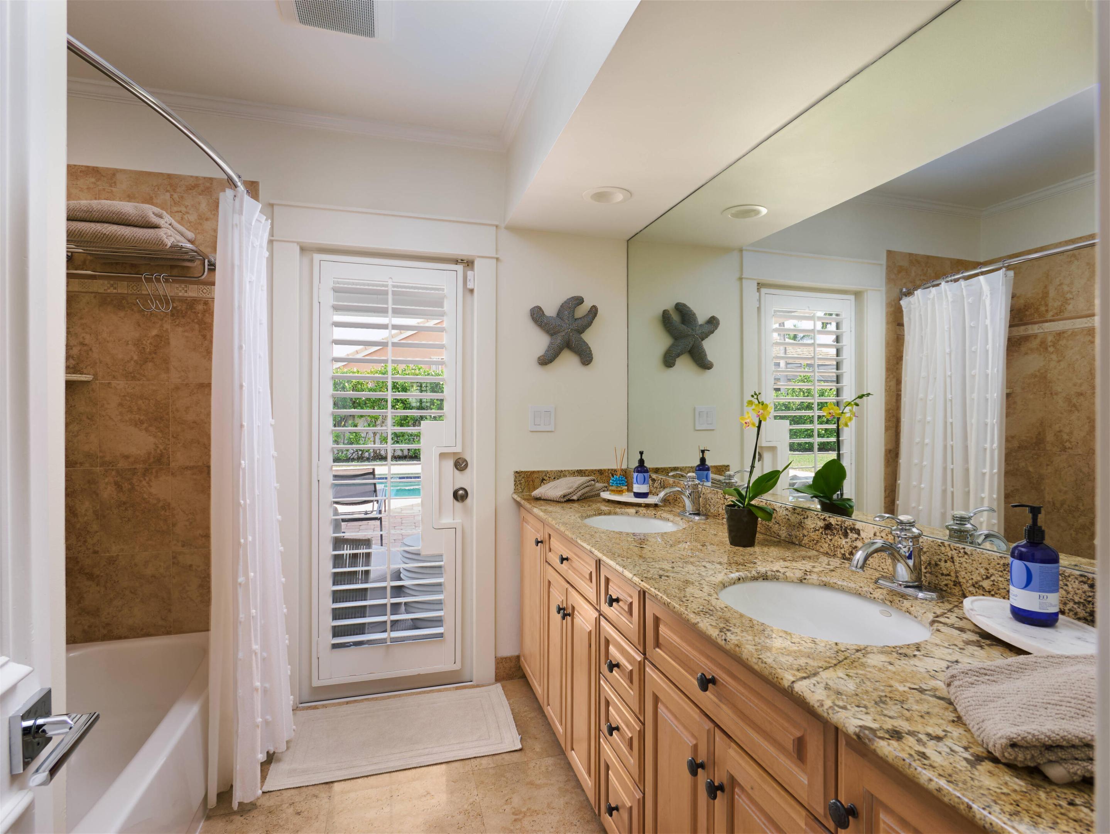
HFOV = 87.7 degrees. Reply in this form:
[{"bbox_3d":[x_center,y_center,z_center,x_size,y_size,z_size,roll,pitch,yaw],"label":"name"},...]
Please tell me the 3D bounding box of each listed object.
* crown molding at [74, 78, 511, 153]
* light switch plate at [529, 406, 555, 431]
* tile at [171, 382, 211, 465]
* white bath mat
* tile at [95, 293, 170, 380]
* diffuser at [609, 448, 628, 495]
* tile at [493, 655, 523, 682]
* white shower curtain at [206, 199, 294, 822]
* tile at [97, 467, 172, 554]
[{"bbox_3d":[-1.088,-1.270,2.452,1.790,0.054,0.050,0,0,-16],"label":"crown molding"},{"bbox_3d":[-0.060,0.009,2.781,0.124,0.121,0.009,0,0,-16],"label":"light switch plate"},{"bbox_3d":[-1.438,0.032,2.376,0.250,0.341,0.011,0,0,-16],"label":"tile"},{"bbox_3d":[-0.603,1.216,2.262,0.868,0.012,0.530,0,0,-16],"label":"white bath mat"},{"bbox_3d":[-1.677,-0.313,2.304,0.252,0.348,0.011,0,0,-16],"label":"tile"},{"bbox_3d":[0.277,0.232,2.522,0.075,0.203,0.075,0,0,0],"label":"diffuser"},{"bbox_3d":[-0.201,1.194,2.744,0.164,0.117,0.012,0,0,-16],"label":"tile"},{"bbox_3d":[-1.049,0.231,2.023,0.240,1.860,0.660,0,0,-16],"label":"white shower curtain"},{"bbox_3d":[-1.644,0.365,2.268,0.242,0.333,0.010,0,0,-16],"label":"tile"}]

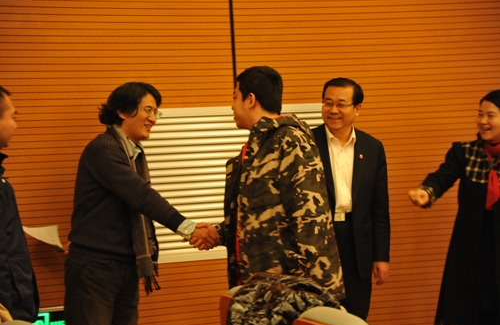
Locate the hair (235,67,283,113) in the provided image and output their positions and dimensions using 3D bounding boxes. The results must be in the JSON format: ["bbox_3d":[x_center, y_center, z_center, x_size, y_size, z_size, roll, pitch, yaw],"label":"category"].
[{"bbox_3d":[0.038,-0.290,7.600,0.205,0.190,0.175,-12,-4,23],"label":"hair"}]

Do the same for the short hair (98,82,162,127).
[{"bbox_3d":[-0.505,-0.245,7.920,0.250,0.200,0.190,6,5,35],"label":"short hair"}]

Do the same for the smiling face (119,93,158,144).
[{"bbox_3d":[-0.466,-0.185,7.870,0.140,0.210,0.160,6,5,35],"label":"smiling face"}]

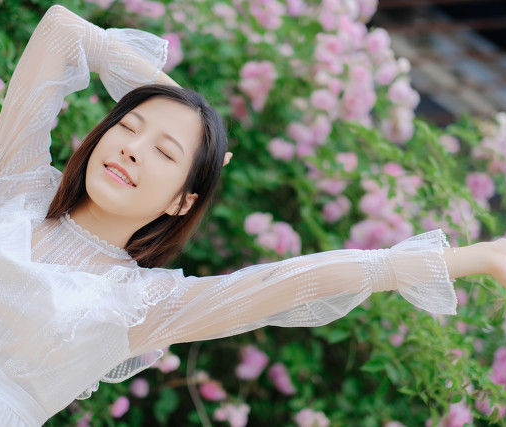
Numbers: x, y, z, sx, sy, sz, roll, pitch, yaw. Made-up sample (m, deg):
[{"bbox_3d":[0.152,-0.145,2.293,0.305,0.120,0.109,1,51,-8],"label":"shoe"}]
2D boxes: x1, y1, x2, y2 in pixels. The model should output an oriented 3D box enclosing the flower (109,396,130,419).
[{"bbox_3d":[-0.217,0.316,2.429,0.029,0.037,0.029,32,0,-7],"label":"flower"}]

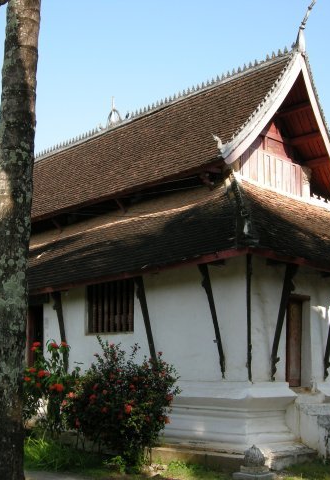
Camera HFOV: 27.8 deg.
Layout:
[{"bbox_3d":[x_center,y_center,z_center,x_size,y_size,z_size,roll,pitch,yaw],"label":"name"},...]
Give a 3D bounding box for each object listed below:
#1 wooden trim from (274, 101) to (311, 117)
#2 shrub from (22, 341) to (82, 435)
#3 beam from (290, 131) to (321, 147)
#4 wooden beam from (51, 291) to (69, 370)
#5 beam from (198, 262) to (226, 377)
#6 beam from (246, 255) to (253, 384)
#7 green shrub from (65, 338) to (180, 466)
[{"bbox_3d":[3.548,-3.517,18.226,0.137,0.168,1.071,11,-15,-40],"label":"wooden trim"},{"bbox_3d":[-2.715,3.514,15.646,1.400,2.348,1.250,3,-11,-9],"label":"shrub"},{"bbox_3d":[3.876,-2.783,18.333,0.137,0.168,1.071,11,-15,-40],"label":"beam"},{"bbox_3d":[-2.748,2.378,17.186,0.168,2.119,0.095,-6,-4,-42],"label":"wooden beam"},{"bbox_3d":[0.947,1.614,13.248,0.200,2.272,0.100,-9,-1,-43],"label":"beam"},{"bbox_3d":[1.614,1.522,12.633,0.090,2.371,0.200,1,4,3],"label":"beam"},{"bbox_3d":[-0.803,3.071,12.578,1.837,2.257,1.974,1,-11,0],"label":"green shrub"}]

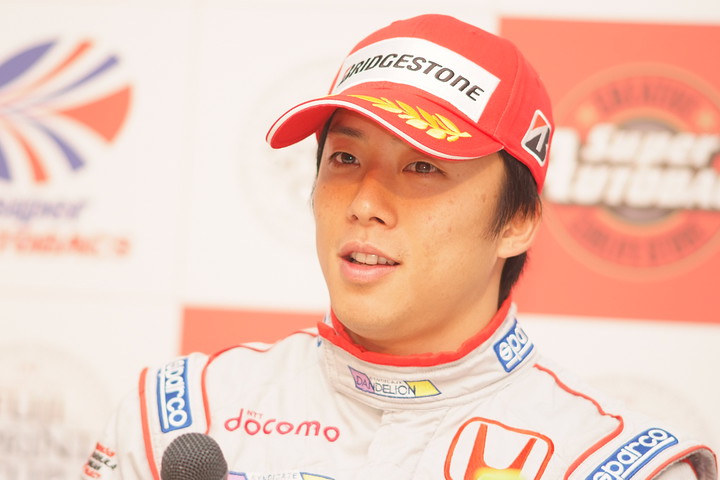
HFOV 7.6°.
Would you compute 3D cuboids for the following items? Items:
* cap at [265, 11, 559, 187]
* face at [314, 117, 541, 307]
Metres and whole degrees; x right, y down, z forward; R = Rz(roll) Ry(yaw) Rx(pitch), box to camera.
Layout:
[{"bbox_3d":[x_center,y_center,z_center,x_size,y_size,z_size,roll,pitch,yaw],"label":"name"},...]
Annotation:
[{"bbox_3d":[0.044,-0.106,3.990,0.178,0.142,0.260,5,-11,27],"label":"cap"},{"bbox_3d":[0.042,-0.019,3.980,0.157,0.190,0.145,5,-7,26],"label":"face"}]

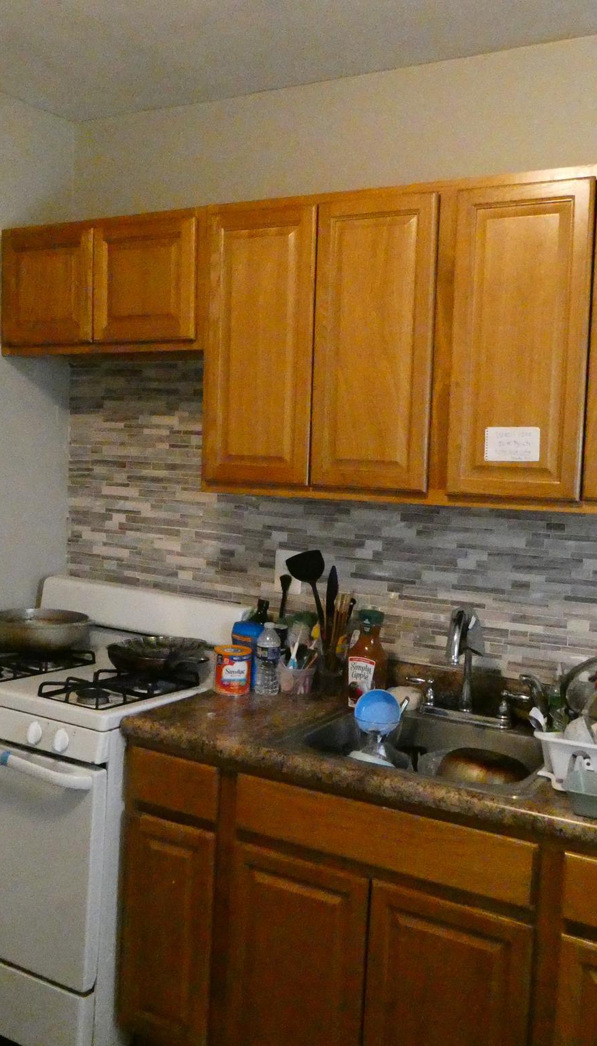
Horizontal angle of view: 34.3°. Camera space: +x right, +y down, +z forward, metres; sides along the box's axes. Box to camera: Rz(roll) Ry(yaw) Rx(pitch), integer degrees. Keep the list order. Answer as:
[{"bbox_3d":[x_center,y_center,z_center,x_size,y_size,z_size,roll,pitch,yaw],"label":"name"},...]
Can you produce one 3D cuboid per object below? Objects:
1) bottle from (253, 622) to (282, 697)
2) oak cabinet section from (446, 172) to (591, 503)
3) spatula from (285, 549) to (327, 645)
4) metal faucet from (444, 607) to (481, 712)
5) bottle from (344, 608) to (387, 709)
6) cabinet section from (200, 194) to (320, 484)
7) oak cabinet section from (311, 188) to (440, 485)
[{"bbox_3d":[-0.084,0.384,2.753,0.066,0.203,0.066,4,5,29],"label":"bottle"},{"bbox_3d":[0.570,-0.419,2.342,0.333,0.724,0.324,4,5,29],"label":"oak cabinet section"},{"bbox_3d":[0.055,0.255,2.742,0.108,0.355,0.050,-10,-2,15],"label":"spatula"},{"bbox_3d":[0.424,0.358,2.488,0.055,0.286,0.180,4,5,23],"label":"metal faucet"},{"bbox_3d":[0.194,0.371,2.666,0.105,0.260,0.102,2,5,0],"label":"bottle"},{"bbox_3d":[-0.030,-0.463,2.670,0.328,0.724,0.324,4,5,29],"label":"cabinet section"},{"bbox_3d":[0.262,-0.442,2.510,0.330,0.724,0.324,4,5,29],"label":"oak cabinet section"}]

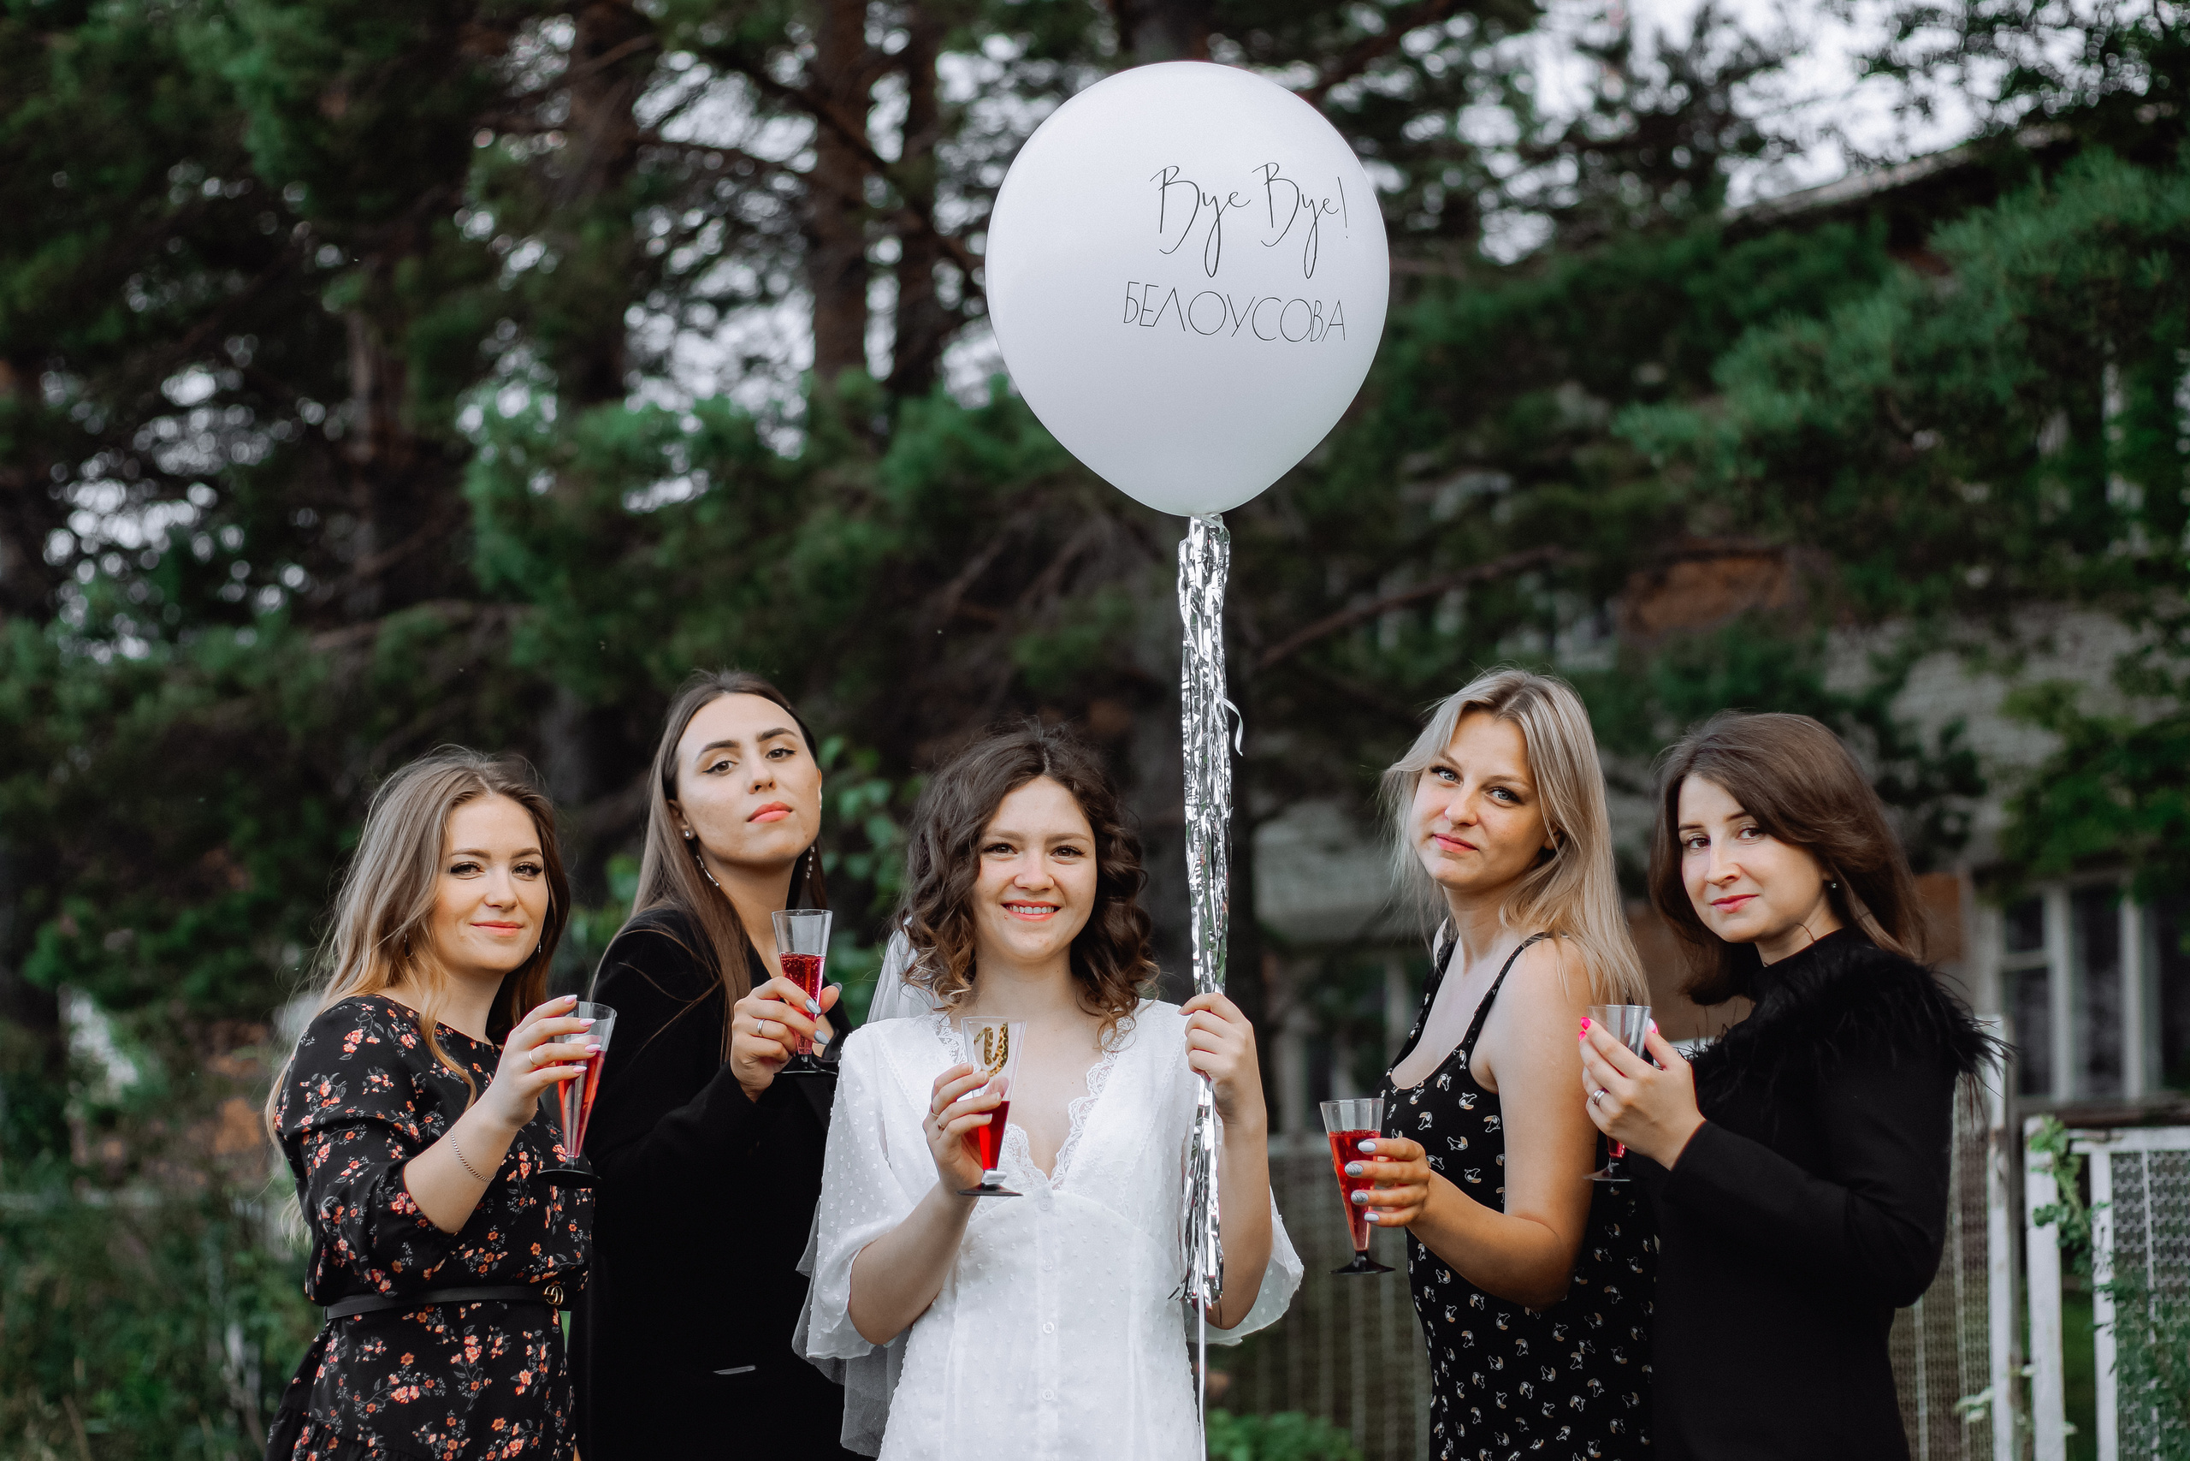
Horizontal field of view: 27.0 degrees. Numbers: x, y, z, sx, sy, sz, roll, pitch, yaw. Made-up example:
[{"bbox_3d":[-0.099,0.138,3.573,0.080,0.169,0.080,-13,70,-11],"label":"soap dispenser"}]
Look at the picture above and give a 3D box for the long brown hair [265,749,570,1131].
[{"bbox_3d":[-0.669,0.207,4.500,0.290,0.380,0.280,2,-4,-27],"label":"long brown hair"}]

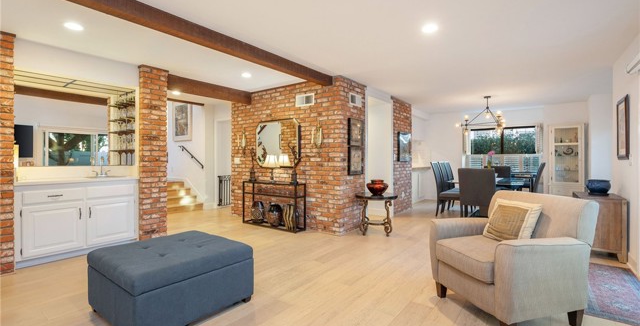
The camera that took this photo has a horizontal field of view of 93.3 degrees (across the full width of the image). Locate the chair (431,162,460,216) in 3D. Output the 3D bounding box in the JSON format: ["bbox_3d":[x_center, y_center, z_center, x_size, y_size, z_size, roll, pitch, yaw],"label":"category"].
[{"bbox_3d":[2.679,0.540,6.261,0.600,1.110,0.470,0,1,37],"label":"chair"}]

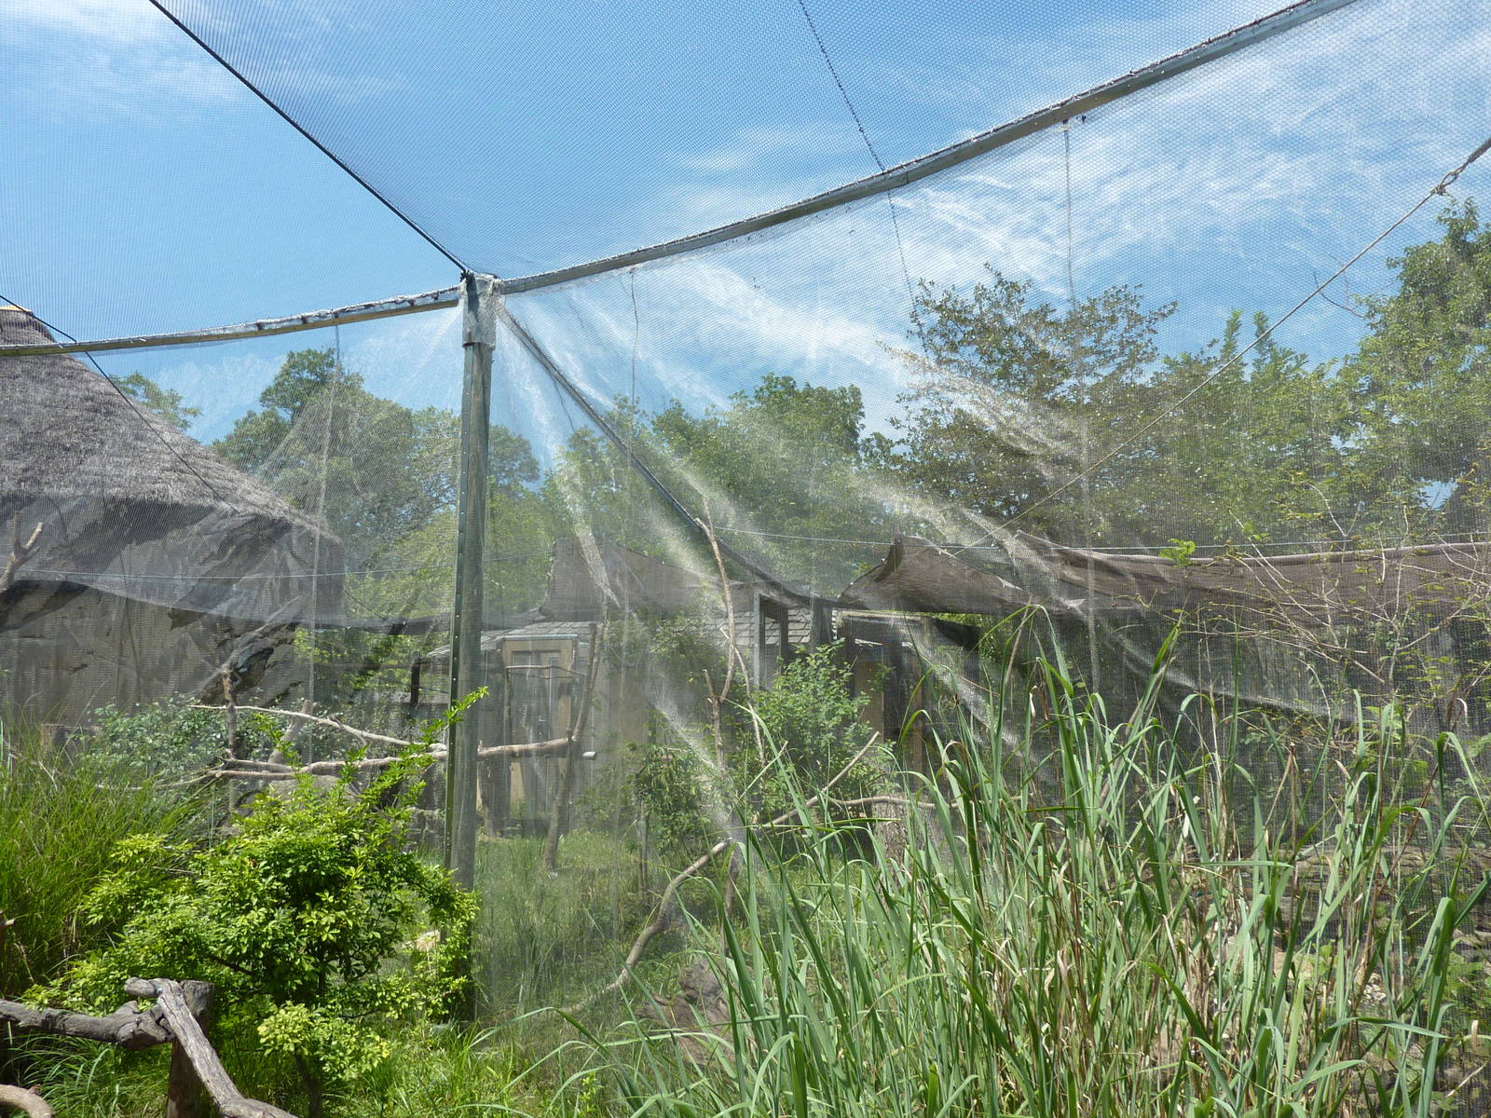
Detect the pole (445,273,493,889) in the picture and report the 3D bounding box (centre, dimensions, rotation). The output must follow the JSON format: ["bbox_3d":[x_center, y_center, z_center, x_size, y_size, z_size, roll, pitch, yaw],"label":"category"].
[{"bbox_3d":[-1.542,0.372,6.003,0.170,4.111,0.160,-1,-8,10],"label":"pole"}]

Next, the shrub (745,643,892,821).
[{"bbox_3d":[0.691,1.698,10.064,1.330,1.837,1.250,0,-7,0],"label":"shrub"}]

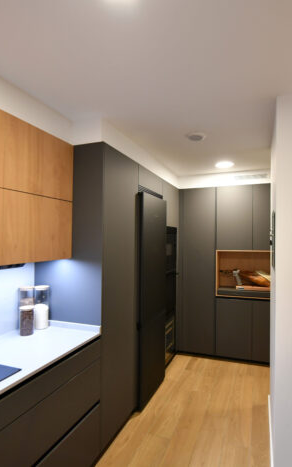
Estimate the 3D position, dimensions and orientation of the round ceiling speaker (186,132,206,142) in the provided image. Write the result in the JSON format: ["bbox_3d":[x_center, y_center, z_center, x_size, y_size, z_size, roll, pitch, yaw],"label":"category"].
[{"bbox_3d":[0.425,-0.812,2.306,0.164,0.030,0.164,0,-2,0],"label":"round ceiling speaker"}]

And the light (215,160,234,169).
[{"bbox_3d":[0.876,-0.763,3.028,0.209,0.030,0.209,1,-1,23],"label":"light"}]

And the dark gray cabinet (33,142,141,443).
[{"bbox_3d":[-0.480,0.468,2.290,0.612,2.198,0.602,1,-1,23],"label":"dark gray cabinet"}]

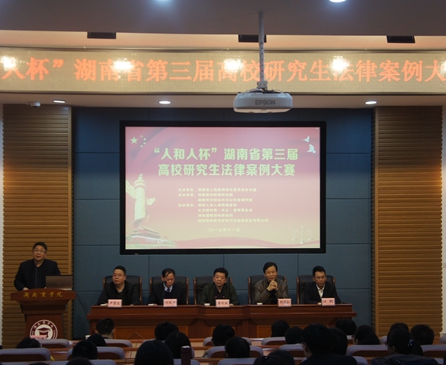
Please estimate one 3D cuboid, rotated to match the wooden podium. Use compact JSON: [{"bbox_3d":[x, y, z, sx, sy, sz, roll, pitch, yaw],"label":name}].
[{"bbox_3d":[-2.030,1.780,9.150,0.750,1.160,0.520,0,0,-10],"label":"wooden podium"}]

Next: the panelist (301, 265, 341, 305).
[{"bbox_3d":[1.378,1.827,11.200,0.540,1.265,0.720,0,0,-4],"label":"panelist"}]

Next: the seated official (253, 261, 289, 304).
[{"bbox_3d":[0.683,1.798,11.160,0.500,1.323,0.720,0,0,-4],"label":"seated official"}]

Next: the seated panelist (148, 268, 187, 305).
[{"bbox_3d":[-0.774,1.835,11.050,0.530,1.250,0.720,0,0,-4],"label":"seated panelist"}]

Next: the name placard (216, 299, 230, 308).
[{"bbox_3d":[0.000,1.473,9.650,0.172,0.100,0.060,0,0,-3],"label":"name placard"}]

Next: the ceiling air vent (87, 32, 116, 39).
[{"bbox_3d":[-1.340,-1.620,8.750,0.320,0.060,0.280,0,-1,-6],"label":"ceiling air vent"}]

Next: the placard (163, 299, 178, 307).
[{"bbox_3d":[-0.709,1.639,10.750,0.190,0.105,0.060,0,0,-4],"label":"placard"}]

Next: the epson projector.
[{"bbox_3d":[0.312,-0.657,6.470,0.460,0.135,0.370,0,0,-4],"label":"epson projector"}]

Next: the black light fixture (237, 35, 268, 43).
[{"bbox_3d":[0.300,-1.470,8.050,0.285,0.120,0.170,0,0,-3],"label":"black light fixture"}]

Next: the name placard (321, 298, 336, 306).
[{"bbox_3d":[1.310,1.480,9.800,0.172,0.100,0.060,0,0,-3],"label":"name placard"}]

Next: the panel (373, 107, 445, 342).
[{"bbox_3d":[2.810,0.607,12.030,1.030,3.500,0.180,0,0,-2],"label":"panel"}]

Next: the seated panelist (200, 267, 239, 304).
[{"bbox_3d":[-0.063,1.834,11.100,0.540,1.252,0.720,0,0,-4],"label":"seated panelist"}]

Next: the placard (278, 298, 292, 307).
[{"bbox_3d":[0.765,1.480,9.750,0.172,0.100,0.060,0,0,-3],"label":"placard"}]

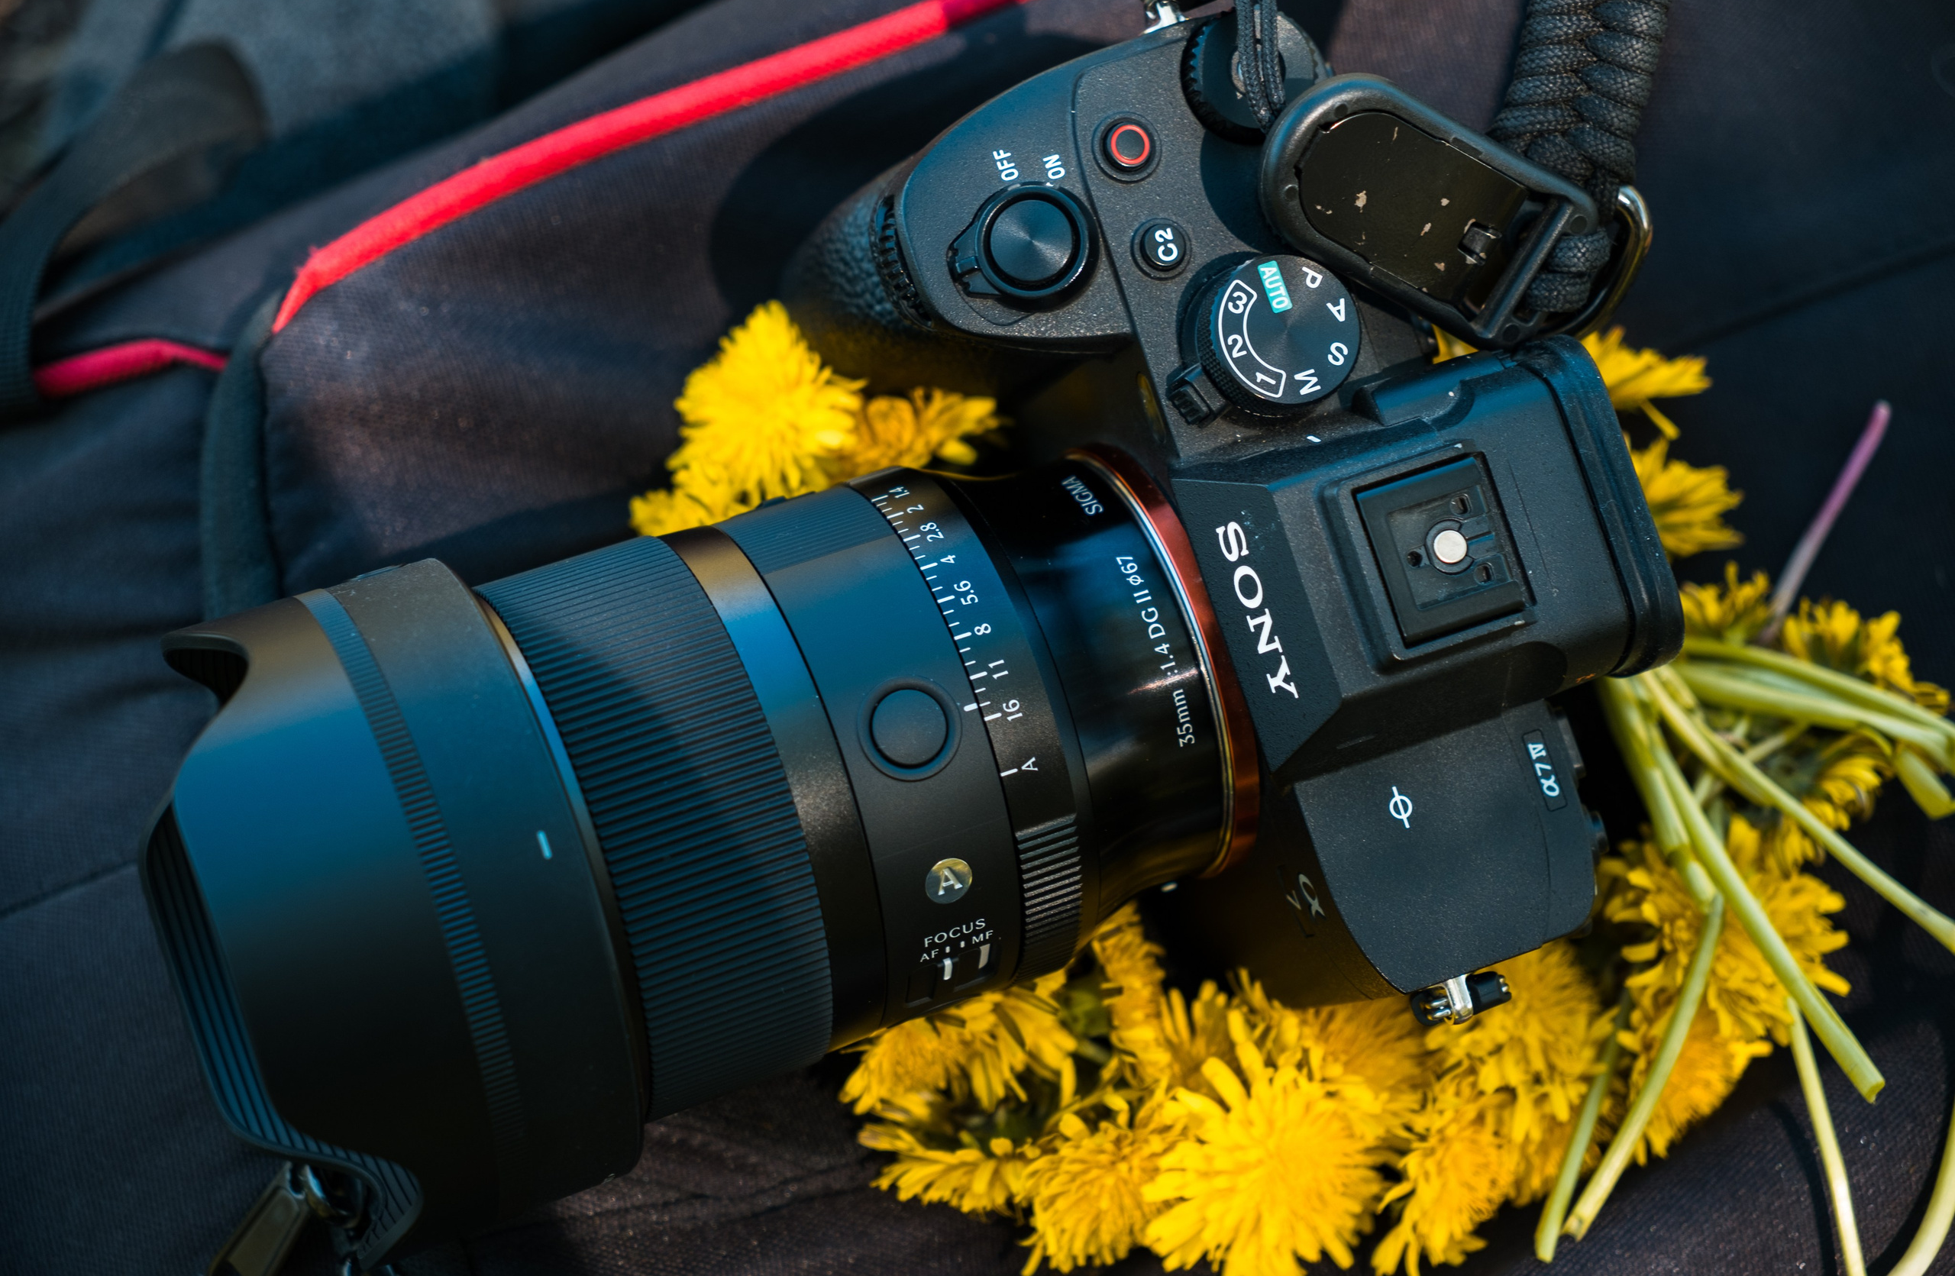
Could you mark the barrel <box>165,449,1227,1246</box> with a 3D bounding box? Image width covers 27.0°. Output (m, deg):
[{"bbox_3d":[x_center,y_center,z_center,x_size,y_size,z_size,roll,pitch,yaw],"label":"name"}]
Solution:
[{"bbox_3d":[-0.038,0.023,0.540,0.137,0.087,0.087,-18,87,-18],"label":"barrel"}]

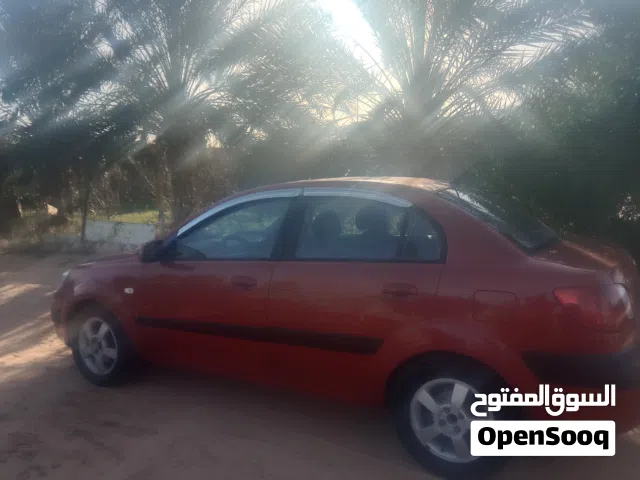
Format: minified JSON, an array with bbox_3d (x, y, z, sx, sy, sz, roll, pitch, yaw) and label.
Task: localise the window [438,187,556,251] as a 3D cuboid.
[{"bbox_3d":[1.080,-0.153,2.906,0.600,0.100,1.200,35,20,22],"label":"window"}]

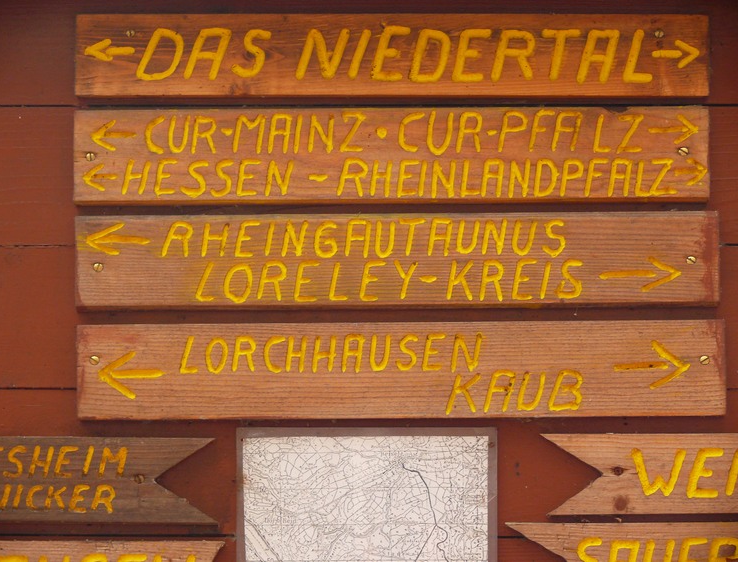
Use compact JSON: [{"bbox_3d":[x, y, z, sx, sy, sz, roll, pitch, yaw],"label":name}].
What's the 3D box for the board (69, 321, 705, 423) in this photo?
[{"bbox_3d":[0.028,0.080,2.369,0.564,0.084,0.020,0,-15,1],"label":"board"}]

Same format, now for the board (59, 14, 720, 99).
[{"bbox_3d":[0.021,-0.200,2.442,0.568,0.077,0.020,0,-14,1],"label":"board"}]

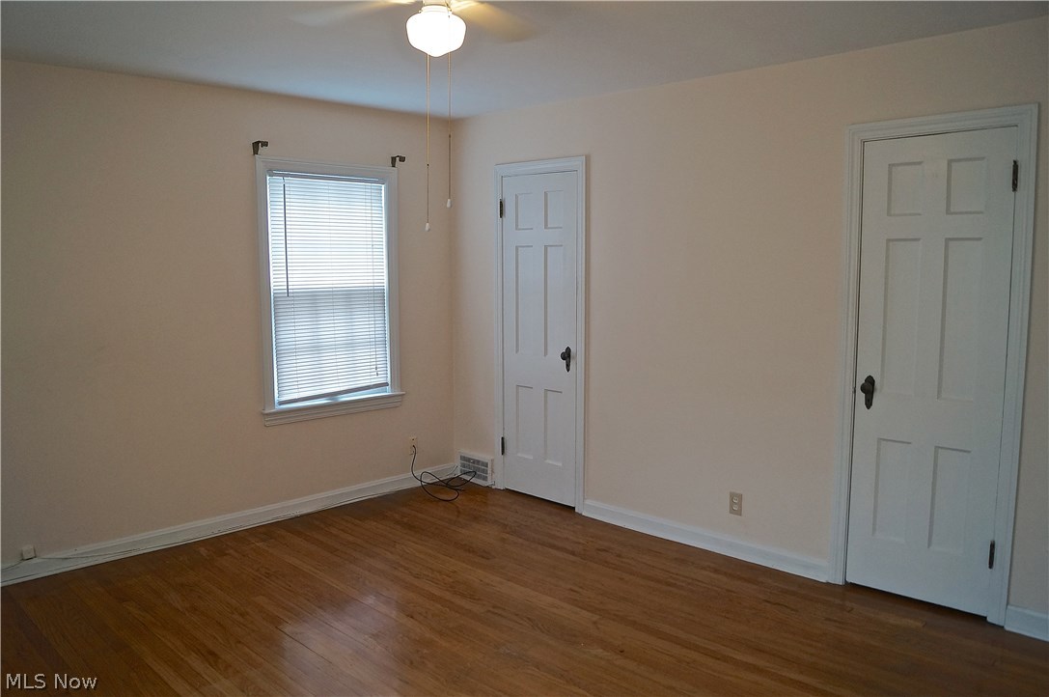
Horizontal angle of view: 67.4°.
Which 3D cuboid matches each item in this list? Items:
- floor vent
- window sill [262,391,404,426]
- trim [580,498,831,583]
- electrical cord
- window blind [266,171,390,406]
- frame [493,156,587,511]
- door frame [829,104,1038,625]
[{"bbox_3d":[-0.335,0.825,5.437,0.353,0.198,0.035,6,8,44],"label":"floor vent"},{"bbox_3d":[-1.167,0.367,4.872,0.095,0.088,1.010,6,8,44],"label":"window sill"},{"bbox_3d":[0.900,1.009,4.250,1.503,0.090,0.020,6,8,44],"label":"trim"},{"bbox_3d":[-0.517,0.803,5.273,0.440,0.285,0.400,6,8,44],"label":"electrical cord"},{"bbox_3d":[-1.172,-0.381,4.824,0.035,1.330,0.810,6,8,44],"label":"window blind"},{"bbox_3d":[0.114,-0.088,4.960,0.766,2.125,0.100,6,8,44],"label":"frame"},{"bbox_3d":[1.738,0.081,3.402,0.738,2.115,0.100,6,8,44],"label":"door frame"}]

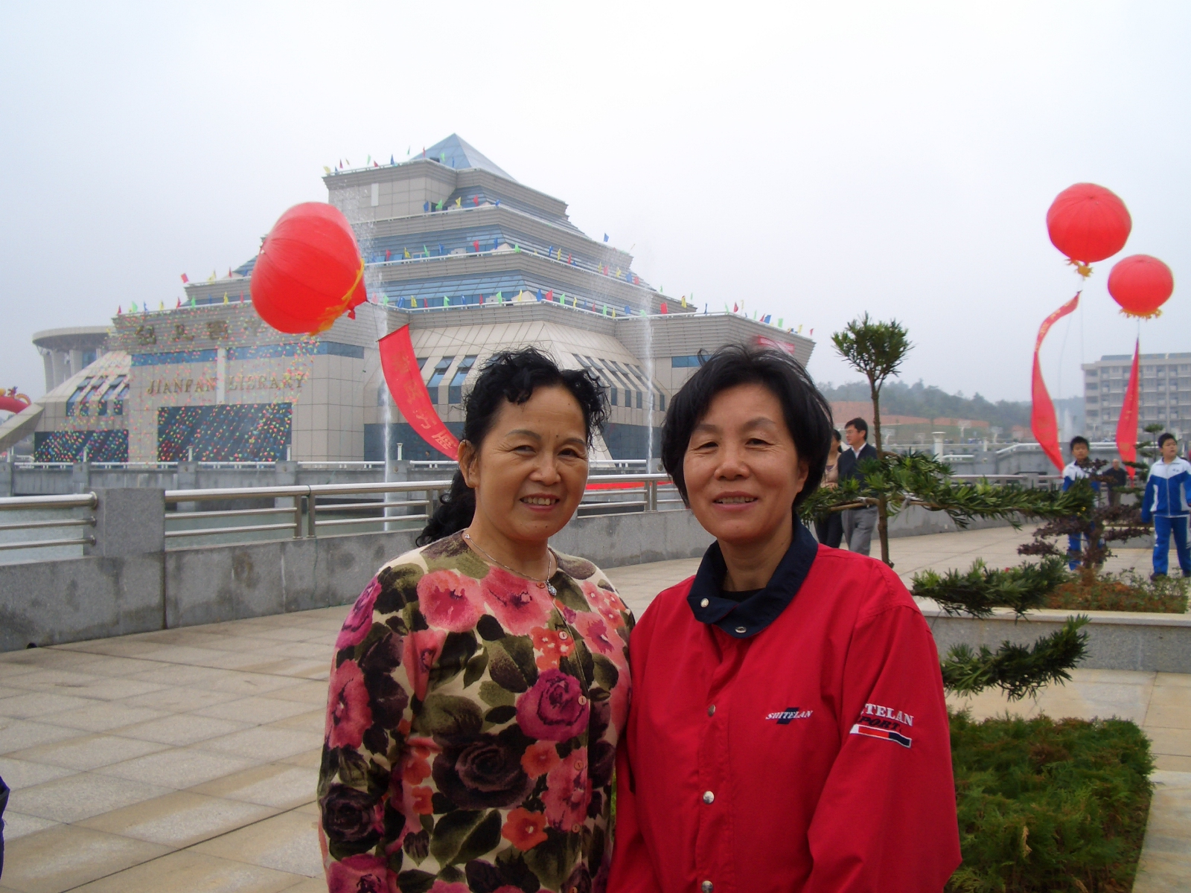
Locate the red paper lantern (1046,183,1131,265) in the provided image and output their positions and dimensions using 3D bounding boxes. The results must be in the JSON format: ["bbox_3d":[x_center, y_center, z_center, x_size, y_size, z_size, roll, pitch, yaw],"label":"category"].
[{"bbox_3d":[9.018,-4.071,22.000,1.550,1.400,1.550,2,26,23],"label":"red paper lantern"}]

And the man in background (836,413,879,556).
[{"bbox_3d":[2.180,0.610,10.000,0.540,1.700,0.420,0,0,37],"label":"man in background"}]

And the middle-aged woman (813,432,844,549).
[{"bbox_3d":[1.990,0.655,10.300,0.480,1.600,0.380,0,0,41],"label":"middle-aged woman"}]

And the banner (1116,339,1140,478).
[{"bbox_3d":[12.165,-0.818,27.500,0.520,3.200,0.350,0,0,24],"label":"banner"}]

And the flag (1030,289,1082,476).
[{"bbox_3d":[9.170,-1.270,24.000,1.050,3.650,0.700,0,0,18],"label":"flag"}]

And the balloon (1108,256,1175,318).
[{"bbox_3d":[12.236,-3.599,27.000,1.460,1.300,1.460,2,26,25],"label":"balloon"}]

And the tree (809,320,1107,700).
[{"bbox_3d":[1.020,0.370,3.600,1.000,1.500,0.850,0,0,0],"label":"tree"}]

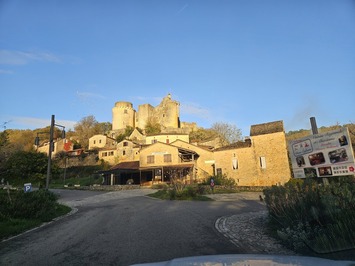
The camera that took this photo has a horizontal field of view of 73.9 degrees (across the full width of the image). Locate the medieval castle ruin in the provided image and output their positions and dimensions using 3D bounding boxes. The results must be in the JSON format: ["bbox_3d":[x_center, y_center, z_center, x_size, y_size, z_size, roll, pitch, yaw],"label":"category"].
[{"bbox_3d":[-14.230,-10.760,144.910,48.500,21.500,27.000,1,-12,-6],"label":"medieval castle ruin"}]

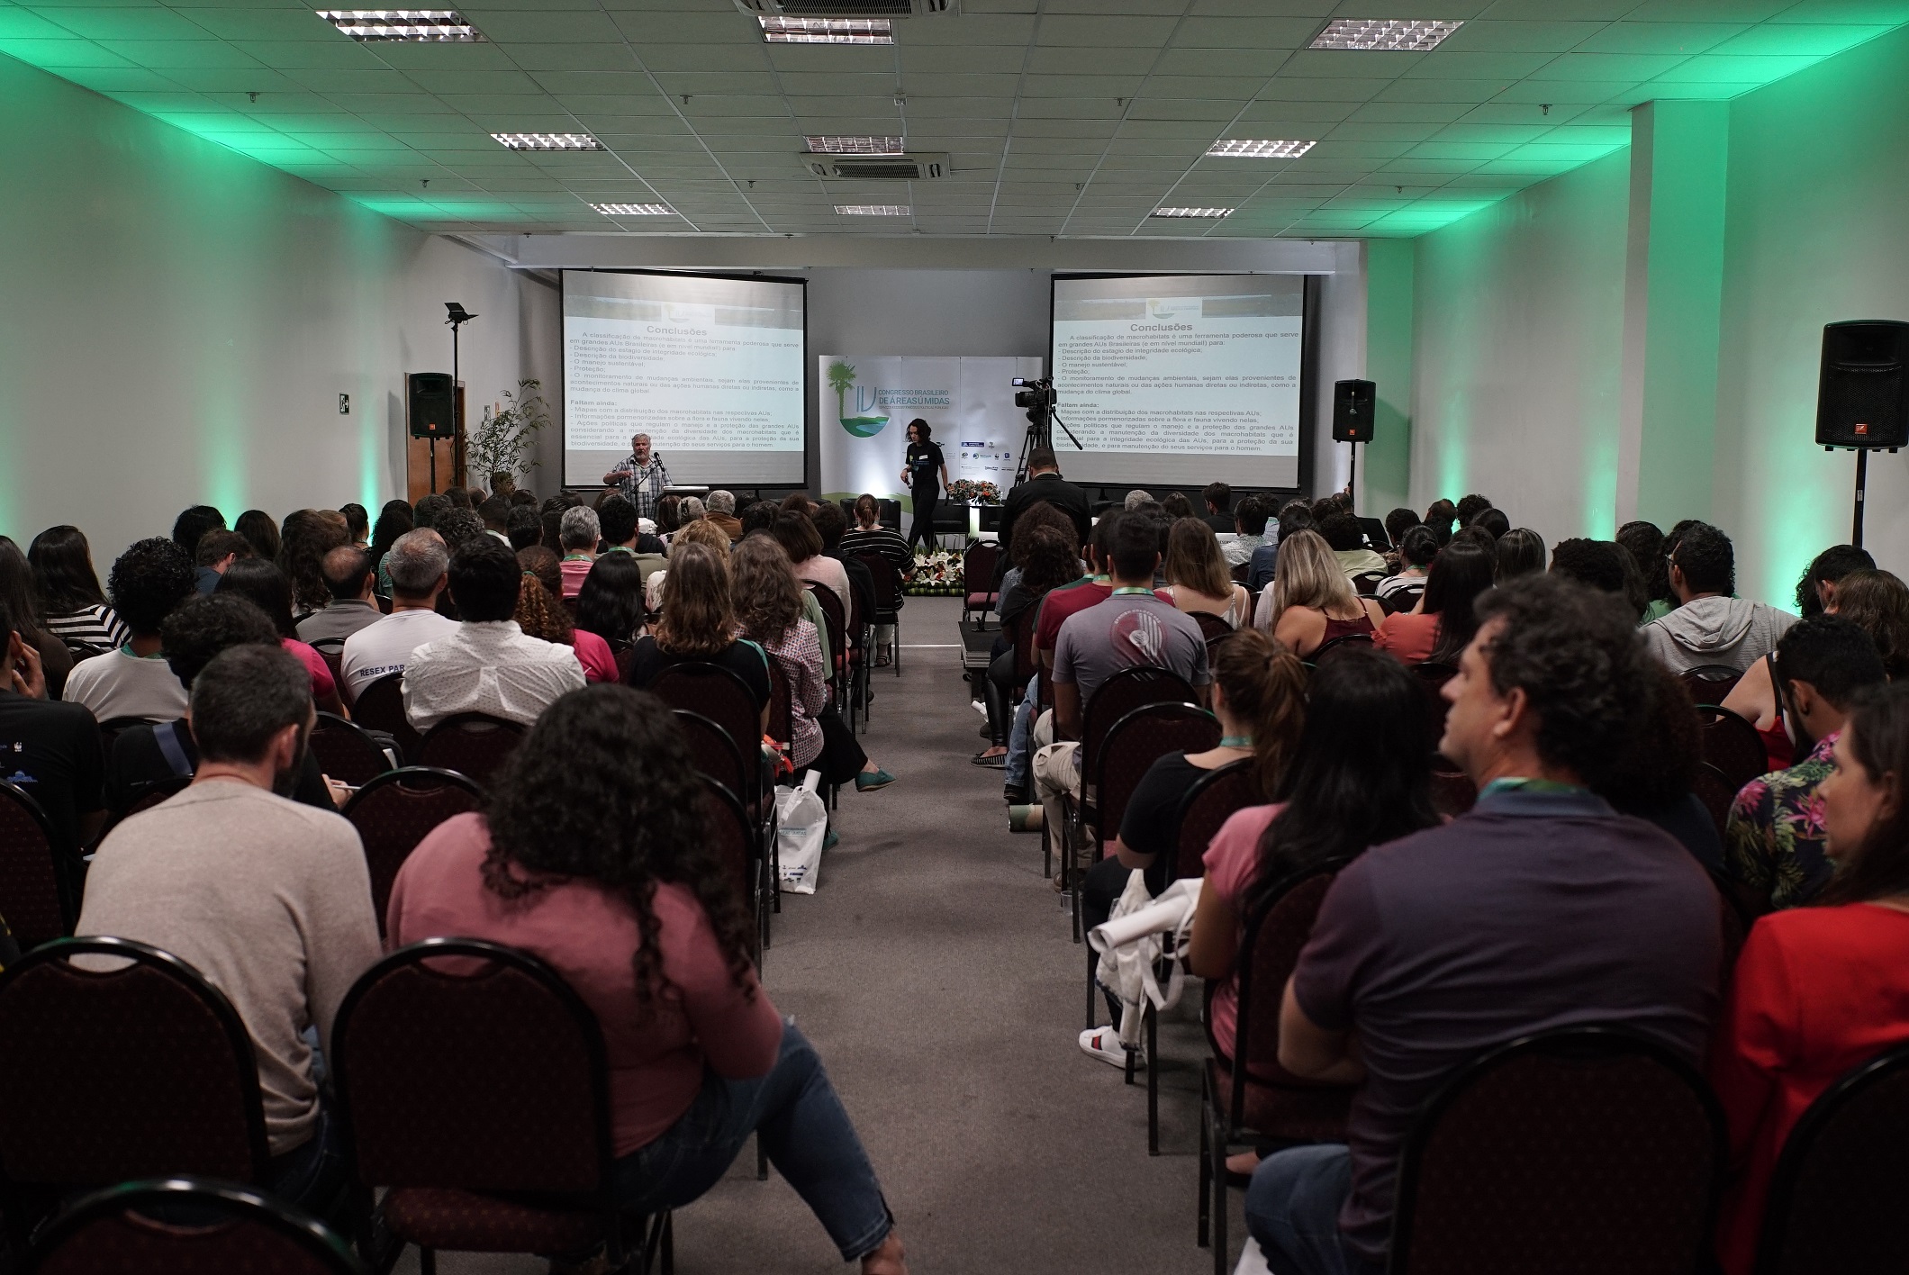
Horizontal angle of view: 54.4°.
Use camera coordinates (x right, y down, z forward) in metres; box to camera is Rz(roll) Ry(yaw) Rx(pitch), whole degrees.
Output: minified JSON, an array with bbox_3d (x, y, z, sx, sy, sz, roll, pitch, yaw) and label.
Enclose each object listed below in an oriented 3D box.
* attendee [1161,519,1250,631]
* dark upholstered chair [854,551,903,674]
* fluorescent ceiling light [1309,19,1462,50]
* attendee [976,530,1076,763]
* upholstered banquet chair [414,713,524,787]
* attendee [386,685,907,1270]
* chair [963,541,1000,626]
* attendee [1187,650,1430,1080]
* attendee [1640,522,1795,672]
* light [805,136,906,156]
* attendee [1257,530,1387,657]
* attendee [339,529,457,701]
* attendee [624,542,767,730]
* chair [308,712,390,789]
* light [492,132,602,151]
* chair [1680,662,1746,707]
[{"bbox_3d":[1.047,0.104,8.263,0.450,1.290,0.800,0,6,-1],"label":"attendee"},{"bbox_3d":[-0.601,-0.197,13.074,0.450,0.905,0.540,0,6,0],"label":"dark upholstered chair"},{"bbox_3d":[1.892,-2.695,8.208,0.610,0.070,0.610,0,6,0],"label":"fluorescent ceiling light"},{"bbox_3d":[0.372,0.065,8.806,0.520,1.250,0.850,-1,6,-9],"label":"attendee"},{"bbox_3d":[-1.291,0.645,5.315,0.450,0.940,0.560,0,6,0],"label":"upholstered banquet chair"},{"bbox_3d":[-0.490,0.670,3.182,0.760,1.210,0.900,1,6,9],"label":"attendee"},{"bbox_3d":[0.286,-0.362,15.384,0.450,0.940,0.560,0,6,0],"label":"chair"},{"bbox_3d":[0.705,0.642,3.749,0.500,1.289,0.750,0,6,0],"label":"attendee"},{"bbox_3d":[2.445,0.294,6.303,0.560,1.350,0.850,0,6,-3],"label":"attendee"},{"bbox_3d":[-0.597,-3.041,11.413,0.620,0.070,0.620,0,6,-1],"label":"light"},{"bbox_3d":[1.446,0.208,7.323,0.460,1.280,0.800,0,6,-1],"label":"attendee"},{"bbox_3d":[-1.633,0.278,6.145,0.520,1.340,0.800,1,6,4],"label":"attendee"},{"bbox_3d":[-0.900,0.310,6.708,0.500,1.333,0.750,0,6,0],"label":"attendee"},{"bbox_3d":[-1.717,0.645,5.295,0.450,0.940,0.560,0,6,0],"label":"chair"},{"bbox_3d":[-2.457,-3.051,11.394,0.620,0.070,0.620,0,6,-1],"label":"light"},{"bbox_3d":[2.473,0.515,6.299,0.440,0.890,0.550,0,6,-6],"label":"chair"}]

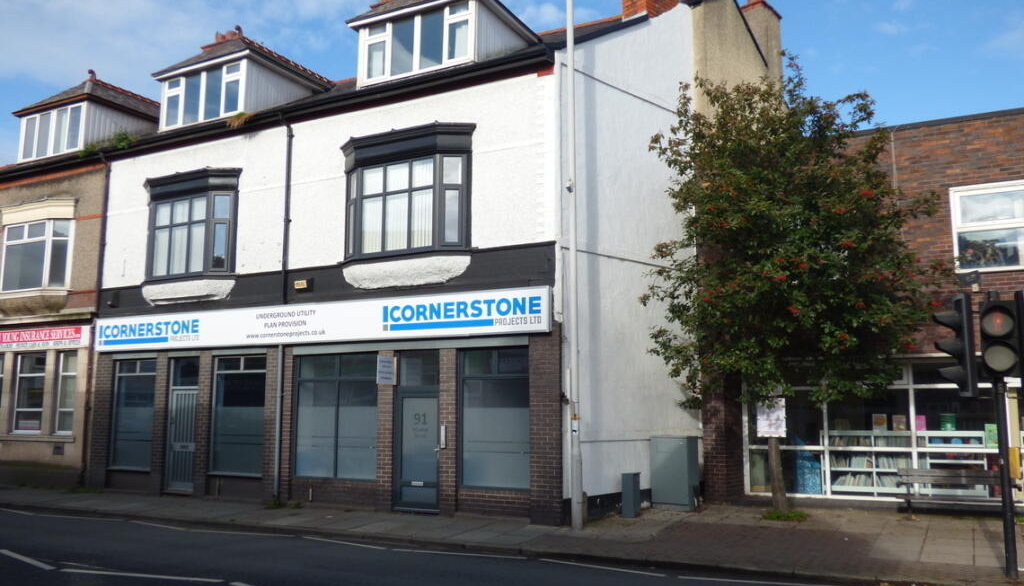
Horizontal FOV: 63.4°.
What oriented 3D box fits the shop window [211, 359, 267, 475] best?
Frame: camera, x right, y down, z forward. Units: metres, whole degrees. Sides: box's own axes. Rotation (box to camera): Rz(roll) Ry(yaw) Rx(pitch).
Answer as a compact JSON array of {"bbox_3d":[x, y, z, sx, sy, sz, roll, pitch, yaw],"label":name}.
[{"bbox_3d":[-5.425,2.434,16.505,1.540,2.345,0.120,-4,-9,29],"label":"shop window"}]

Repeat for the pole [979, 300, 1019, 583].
[{"bbox_3d":[5.348,1.509,8.993,0.430,3.101,0.380,-4,-9,28],"label":"pole"}]

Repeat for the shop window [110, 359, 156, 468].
[{"bbox_3d":[-8.181,2.646,18.058,1.405,2.357,0.090,-4,-9,28],"label":"shop window"}]

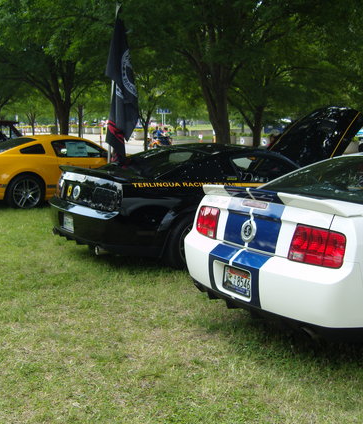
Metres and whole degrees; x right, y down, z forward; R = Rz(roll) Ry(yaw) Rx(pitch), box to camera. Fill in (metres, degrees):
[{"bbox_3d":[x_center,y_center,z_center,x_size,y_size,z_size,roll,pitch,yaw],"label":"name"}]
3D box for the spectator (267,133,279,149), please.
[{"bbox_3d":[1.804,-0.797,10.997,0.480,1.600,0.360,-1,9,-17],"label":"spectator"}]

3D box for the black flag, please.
[{"bbox_3d":[-0.847,-1.682,7.739,0.470,2.010,0.300,2,9,6],"label":"black flag"}]

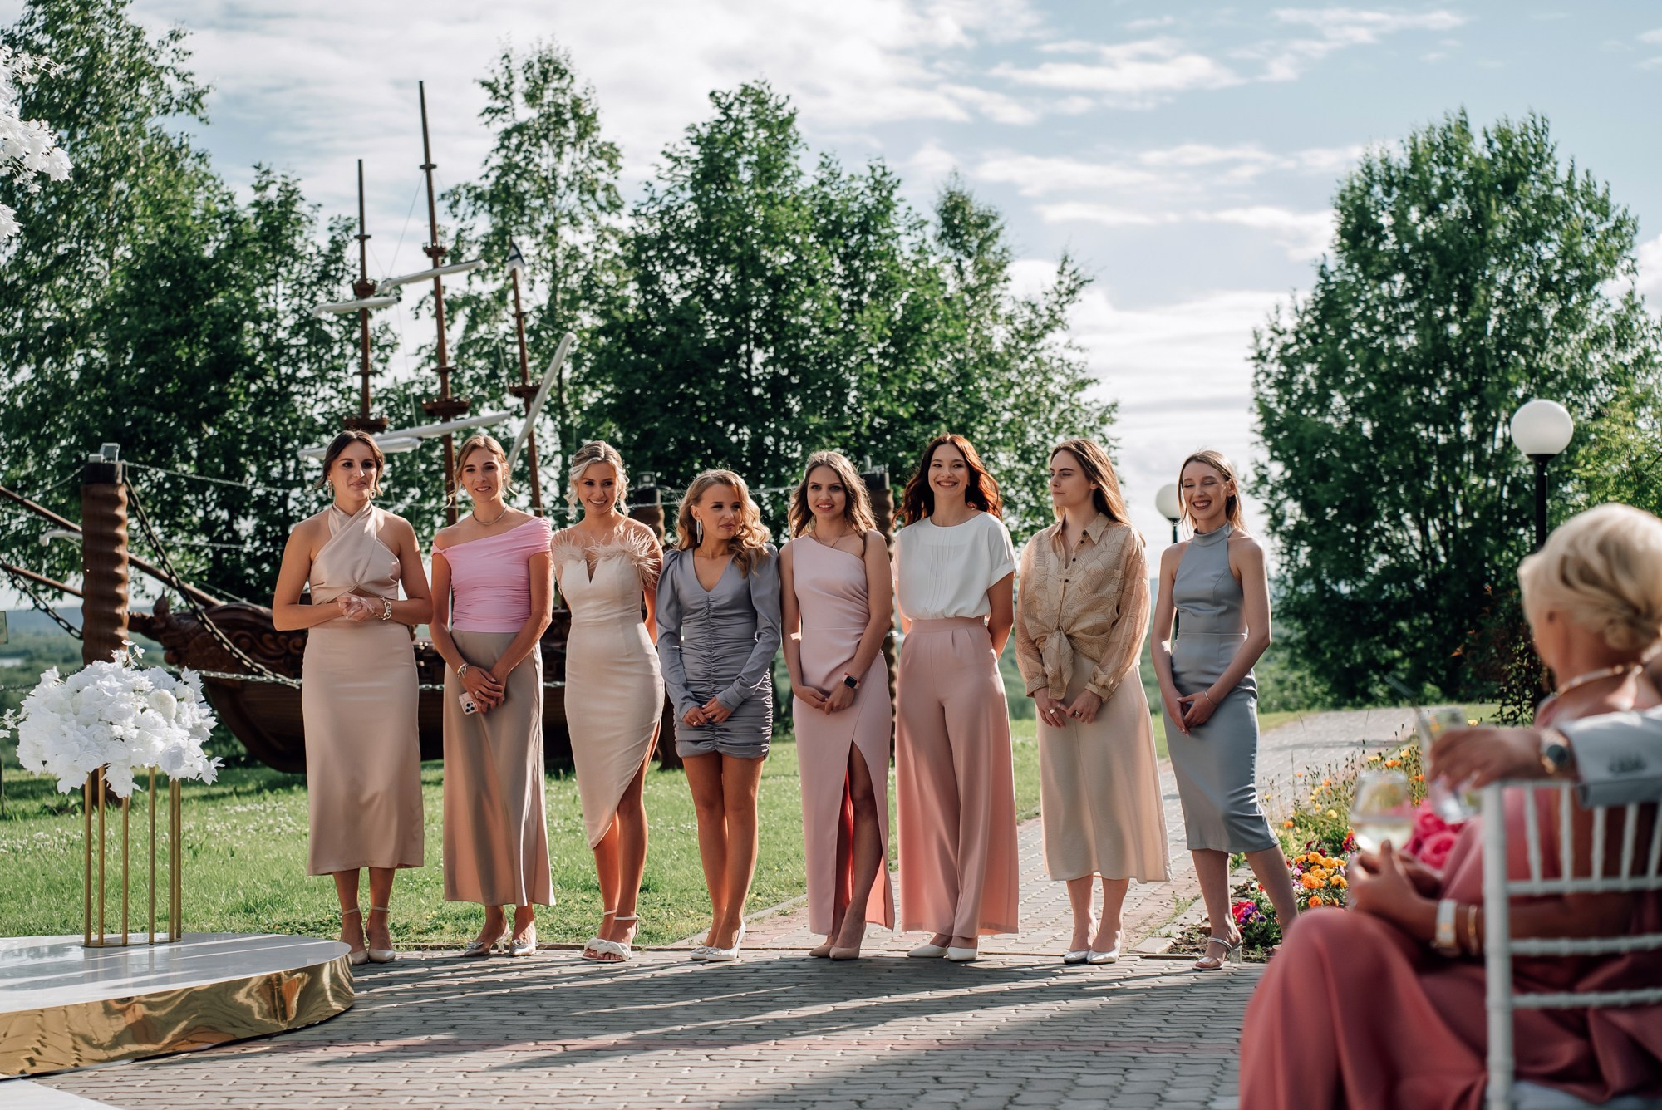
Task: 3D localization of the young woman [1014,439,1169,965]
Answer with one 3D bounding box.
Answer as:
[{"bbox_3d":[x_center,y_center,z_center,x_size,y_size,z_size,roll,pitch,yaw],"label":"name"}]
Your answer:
[{"bbox_3d":[0.872,0.482,11.610,0.500,1.747,0.360,0,-1,29],"label":"young woman"}]

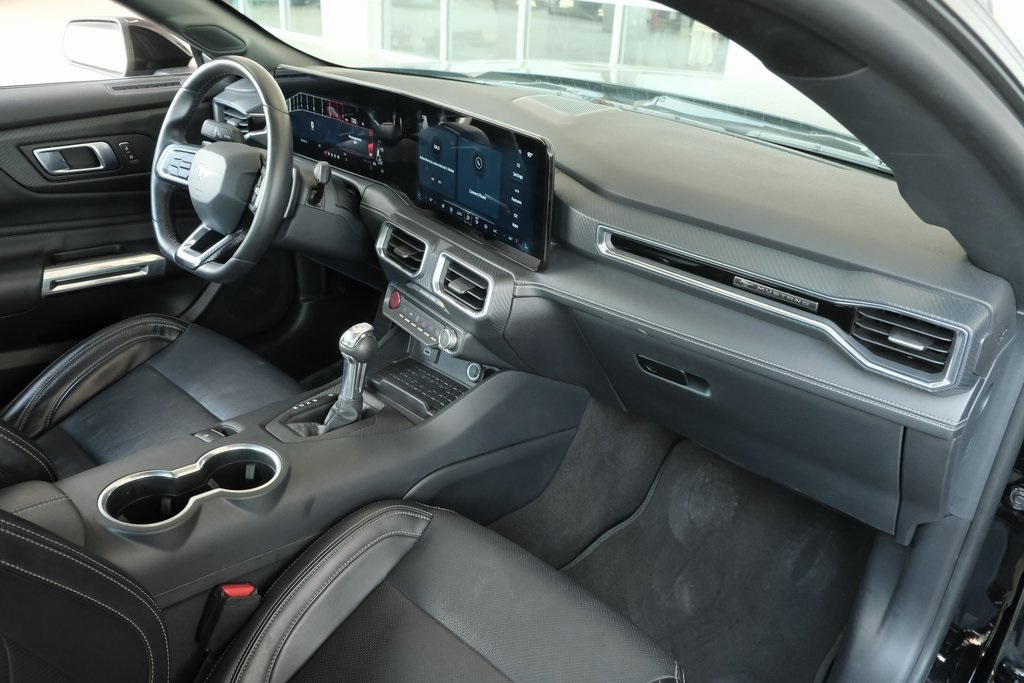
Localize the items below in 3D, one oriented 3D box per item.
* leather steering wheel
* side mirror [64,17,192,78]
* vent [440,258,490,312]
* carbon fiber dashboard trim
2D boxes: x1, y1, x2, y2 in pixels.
[{"bbox_3d":[-0.451,-0.263,1.222,0.370,0.352,0.100,25,11,39],"label":"leather steering wheel"},{"bbox_3d":[-0.778,-0.592,1.551,0.150,0.135,0.250,-15,30,-34],"label":"side mirror"},{"bbox_3d":[-0.066,-0.081,1.059,0.040,0.070,0.108,-1,21,-45],"label":"vent"},{"bbox_3d":[0.248,-0.050,0.797,0.395,0.080,0.050,24,17,37],"label":"carbon fiber dashboard trim"}]

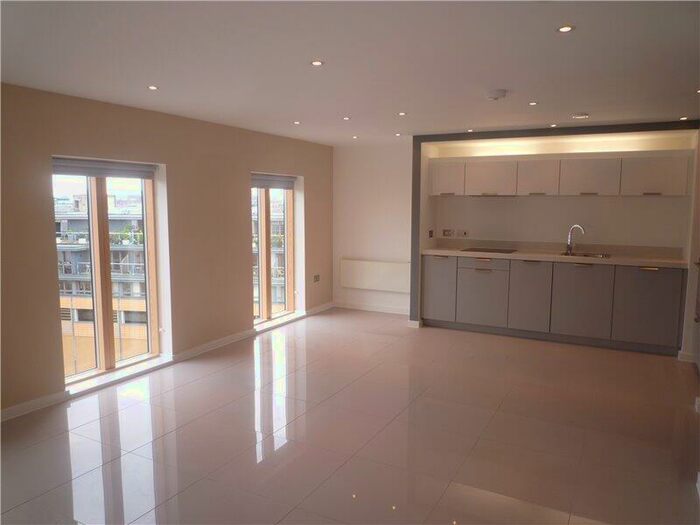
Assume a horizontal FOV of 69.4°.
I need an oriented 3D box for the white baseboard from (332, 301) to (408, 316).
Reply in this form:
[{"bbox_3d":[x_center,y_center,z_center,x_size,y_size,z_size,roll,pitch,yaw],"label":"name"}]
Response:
[{"bbox_3d":[0.331,0.665,7.147,1.351,0.101,0.020,4,7,28],"label":"white baseboard"}]

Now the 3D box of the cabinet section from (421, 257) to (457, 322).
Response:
[{"bbox_3d":[1.199,0.280,6.317,0.436,0.772,0.580,4,8,28],"label":"cabinet section"}]

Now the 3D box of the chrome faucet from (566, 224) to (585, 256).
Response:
[{"bbox_3d":[2.498,-0.248,5.554,0.050,0.353,0.181,-5,8,-41],"label":"chrome faucet"}]

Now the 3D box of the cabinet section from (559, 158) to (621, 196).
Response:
[{"bbox_3d":[2.660,-0.937,5.588,0.597,0.381,0.310,4,8,28],"label":"cabinet section"}]

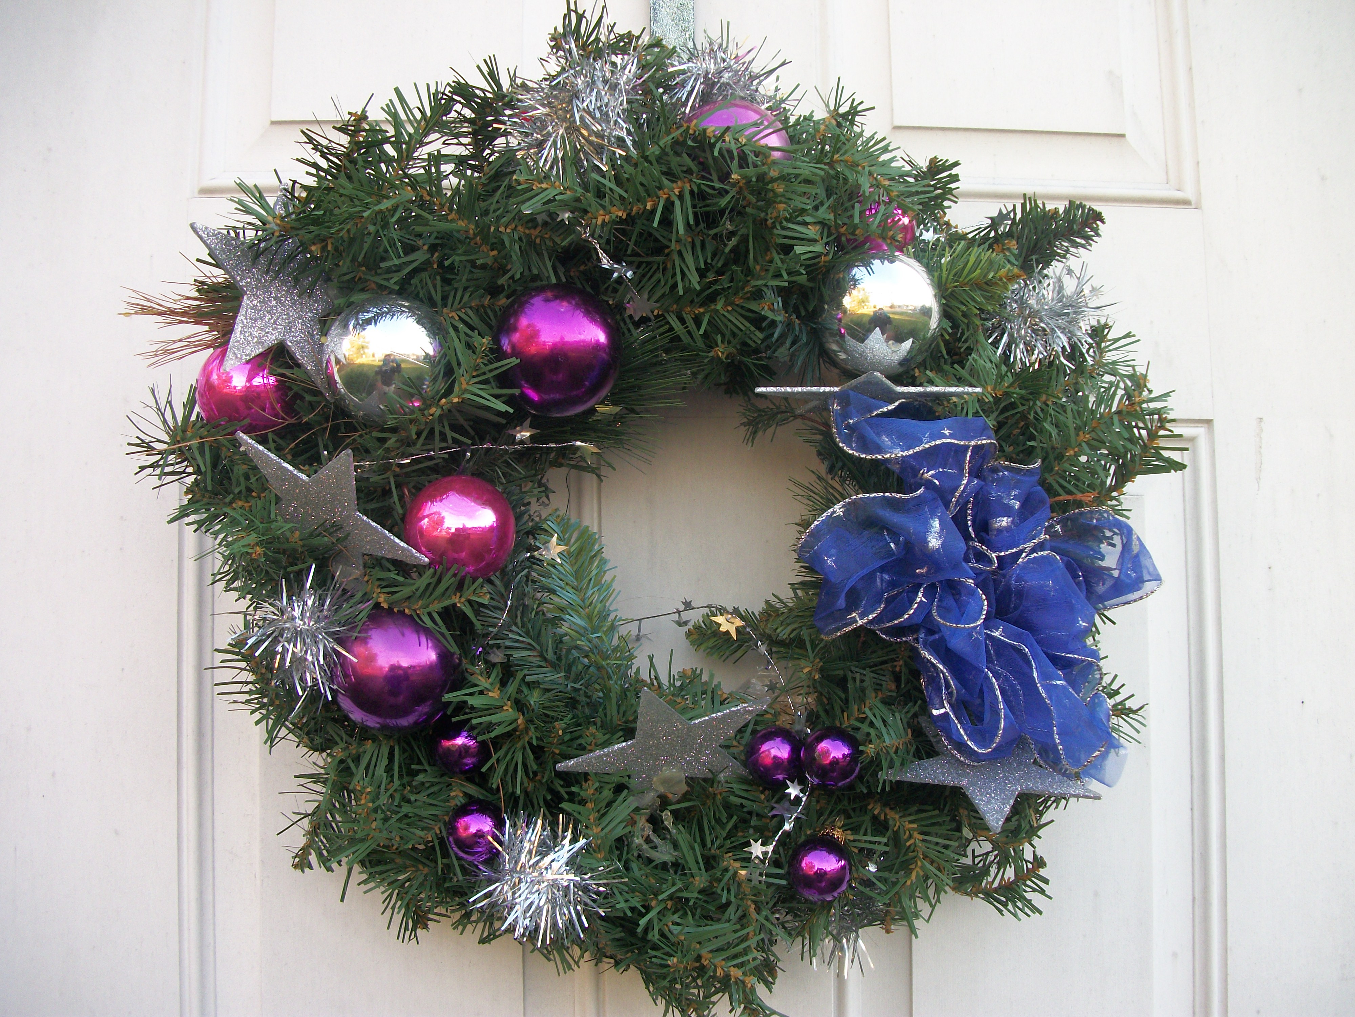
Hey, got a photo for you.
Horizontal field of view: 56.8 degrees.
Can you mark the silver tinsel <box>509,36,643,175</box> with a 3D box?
[{"bbox_3d":[-0.056,-0.221,0.685,0.075,0.075,0.066,0,-4,-3],"label":"silver tinsel"}]

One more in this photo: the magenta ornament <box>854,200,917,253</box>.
[{"bbox_3d":[0.114,-0.160,0.715,0.045,0.046,0.045,0,-4,-4],"label":"magenta ornament"}]

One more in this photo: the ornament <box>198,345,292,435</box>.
[{"bbox_3d":[-0.242,-0.066,0.705,0.059,0.059,0.059,0,-4,-4],"label":"ornament"}]

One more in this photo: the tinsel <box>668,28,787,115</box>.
[{"bbox_3d":[0.029,-0.247,0.715,0.068,0.060,0.058,0,-4,-3],"label":"tinsel"}]

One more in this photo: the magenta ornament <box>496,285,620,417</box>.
[{"bbox_3d":[-0.063,-0.083,0.662,0.066,0.068,0.066,0,-4,-4],"label":"magenta ornament"}]

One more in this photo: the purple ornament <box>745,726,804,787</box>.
[{"bbox_3d":[0.051,0.131,0.660,0.032,0.033,0.032,0,-4,-3],"label":"purple ornament"}]

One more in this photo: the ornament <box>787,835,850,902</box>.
[{"bbox_3d":[0.076,0.193,0.670,0.033,0.035,0.033,0,-4,-4],"label":"ornament"}]

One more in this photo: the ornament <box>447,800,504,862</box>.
[{"bbox_3d":[-0.105,0.170,0.658,0.032,0.033,0.032,0,-4,-3],"label":"ornament"}]

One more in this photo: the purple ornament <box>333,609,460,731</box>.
[{"bbox_3d":[-0.149,0.086,0.670,0.066,0.067,0.066,0,-4,-4],"label":"purple ornament"}]

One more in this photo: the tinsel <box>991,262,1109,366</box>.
[{"bbox_3d":[0.207,-0.107,0.700,0.064,0.058,0.057,0,-4,-3],"label":"tinsel"}]

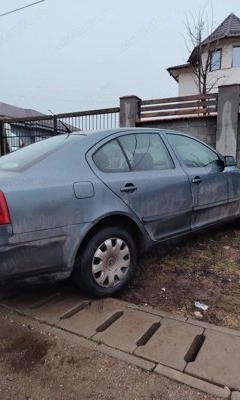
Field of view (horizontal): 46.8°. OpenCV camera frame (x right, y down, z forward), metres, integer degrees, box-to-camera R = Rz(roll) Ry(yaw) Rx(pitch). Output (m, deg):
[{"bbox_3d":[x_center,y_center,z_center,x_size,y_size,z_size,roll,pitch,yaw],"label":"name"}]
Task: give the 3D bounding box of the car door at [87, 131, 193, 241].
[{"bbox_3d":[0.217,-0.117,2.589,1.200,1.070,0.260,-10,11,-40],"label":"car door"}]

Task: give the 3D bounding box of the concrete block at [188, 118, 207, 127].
[{"bbox_3d":[1.857,-1.812,6.540,0.390,0.195,0.190,3,7,25],"label":"concrete block"}]

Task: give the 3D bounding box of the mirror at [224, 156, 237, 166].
[{"bbox_3d":[1.262,-0.433,3.172,0.120,0.130,0.175,-10,11,-40],"label":"mirror"}]

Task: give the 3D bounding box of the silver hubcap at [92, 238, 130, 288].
[{"bbox_3d":[-0.103,0.515,2.338,0.405,0.405,0.140,-12,12,-39],"label":"silver hubcap"}]

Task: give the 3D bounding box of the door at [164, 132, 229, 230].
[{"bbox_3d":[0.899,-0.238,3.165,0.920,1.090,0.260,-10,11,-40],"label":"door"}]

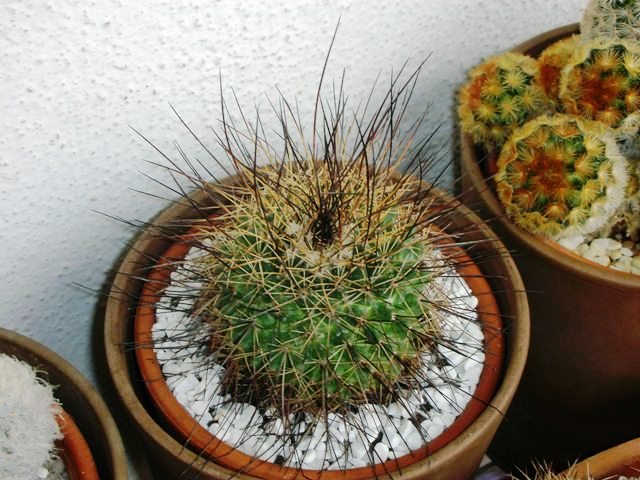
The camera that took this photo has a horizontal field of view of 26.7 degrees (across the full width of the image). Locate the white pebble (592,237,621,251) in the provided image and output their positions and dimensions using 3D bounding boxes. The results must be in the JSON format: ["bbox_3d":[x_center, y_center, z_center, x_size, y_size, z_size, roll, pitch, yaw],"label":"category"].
[{"bbox_3d":[0.101,0.001,0.476,0.010,0.005,0.006,7,50,7],"label":"white pebble"}]

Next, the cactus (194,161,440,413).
[{"bbox_3d":[-0.001,0.014,0.436,0.078,0.058,0.078,0,49,0],"label":"cactus"}]

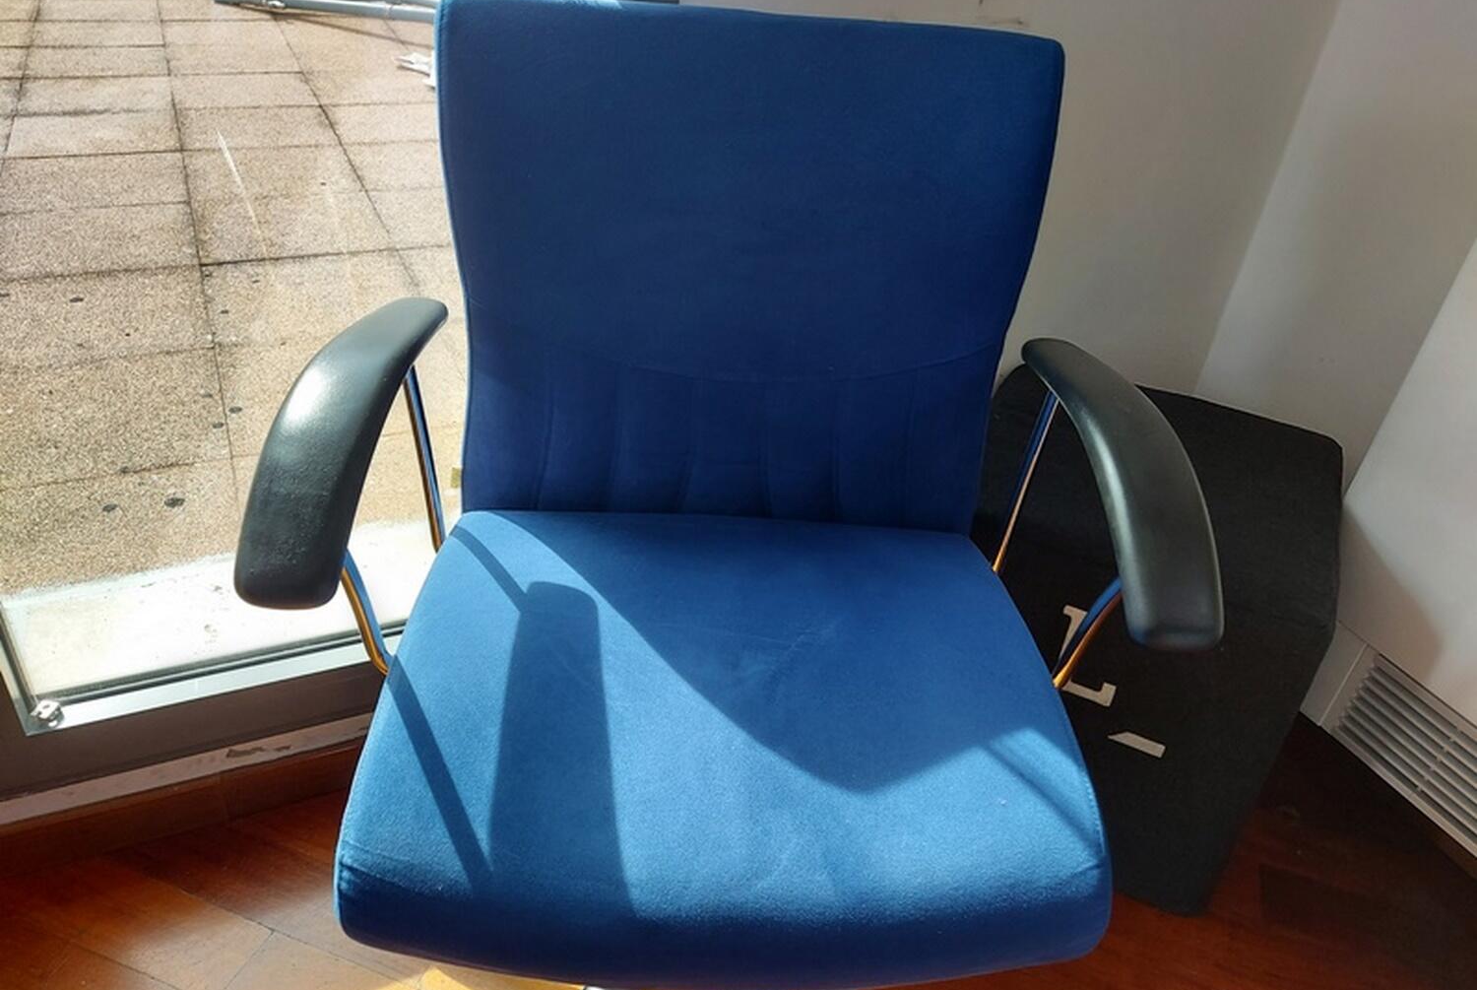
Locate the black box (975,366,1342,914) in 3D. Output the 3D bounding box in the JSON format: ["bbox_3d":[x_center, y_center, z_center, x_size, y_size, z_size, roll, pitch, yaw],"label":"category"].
[{"bbox_3d":[0.467,0.149,1.347,0.445,0.440,0.465,18,35,18],"label":"black box"}]

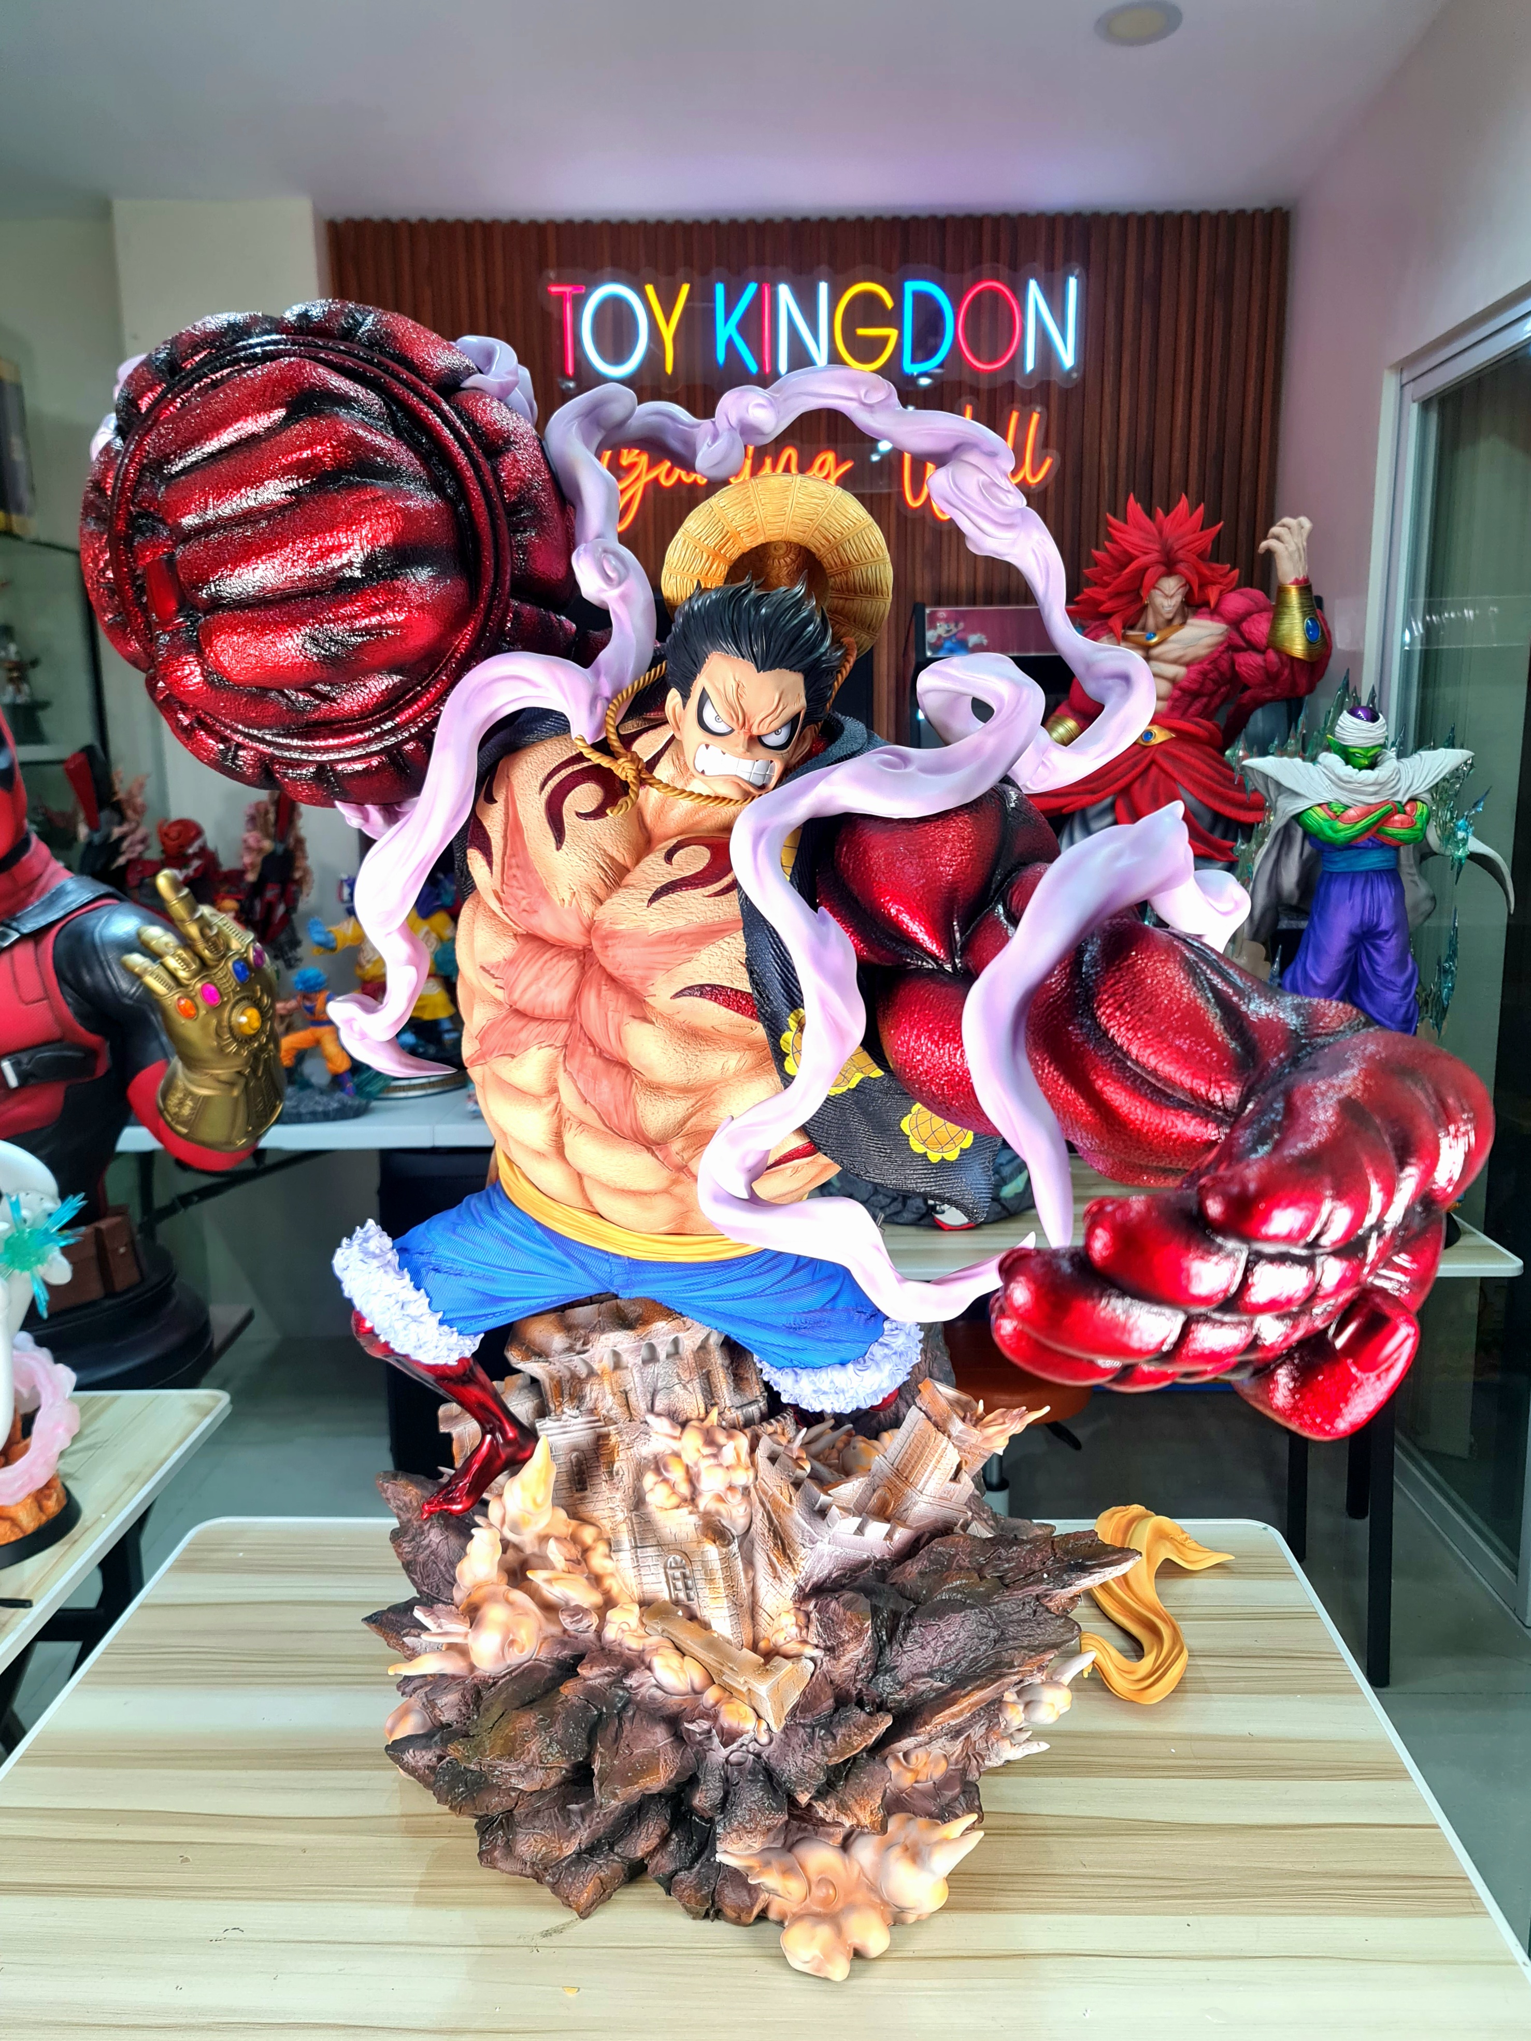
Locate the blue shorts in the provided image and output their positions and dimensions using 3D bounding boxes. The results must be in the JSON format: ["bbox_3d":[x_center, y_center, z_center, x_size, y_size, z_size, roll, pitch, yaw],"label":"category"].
[{"bbox_3d":[-0.084,0.182,1.051,0.320,0.140,0.190,2,11,14],"label":"blue shorts"}]

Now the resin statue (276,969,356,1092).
[{"bbox_3d":[-0.891,0.021,2.916,0.165,0.235,0.135,4,12,24],"label":"resin statue"}]

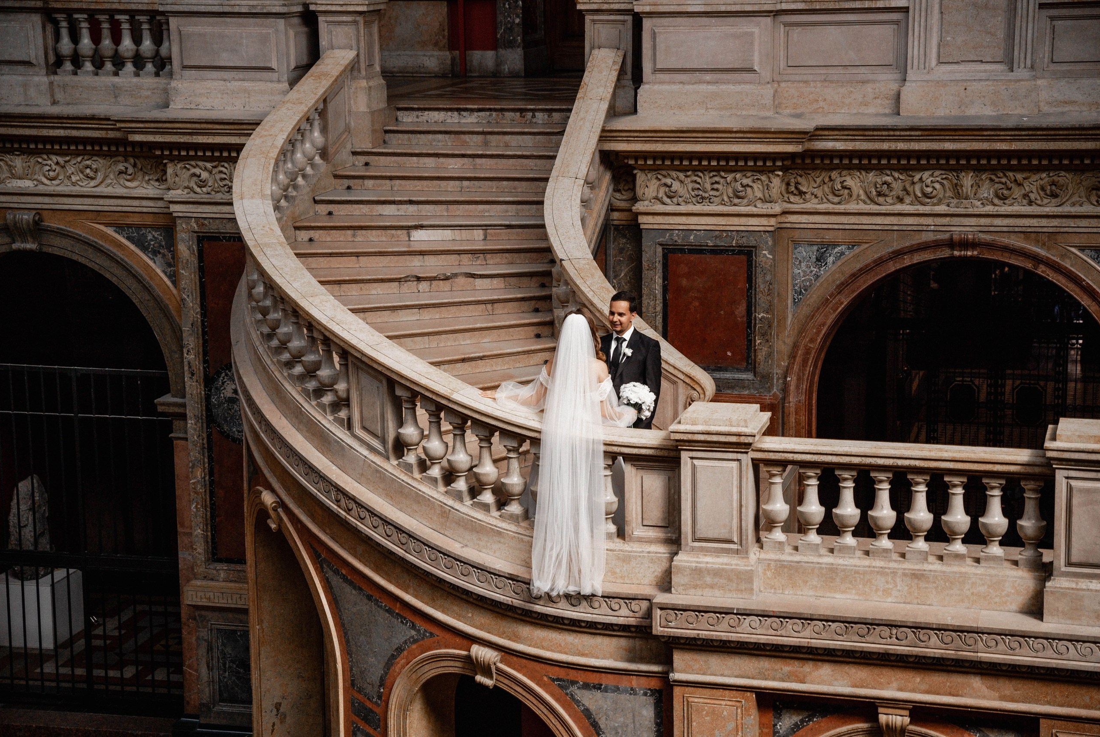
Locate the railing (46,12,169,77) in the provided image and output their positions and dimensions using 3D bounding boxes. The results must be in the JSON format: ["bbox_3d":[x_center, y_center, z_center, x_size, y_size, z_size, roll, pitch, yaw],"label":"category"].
[{"bbox_3d":[-3.851,-2.839,18.885,1.074,0.543,0.200,2,12,15],"label":"railing"}]

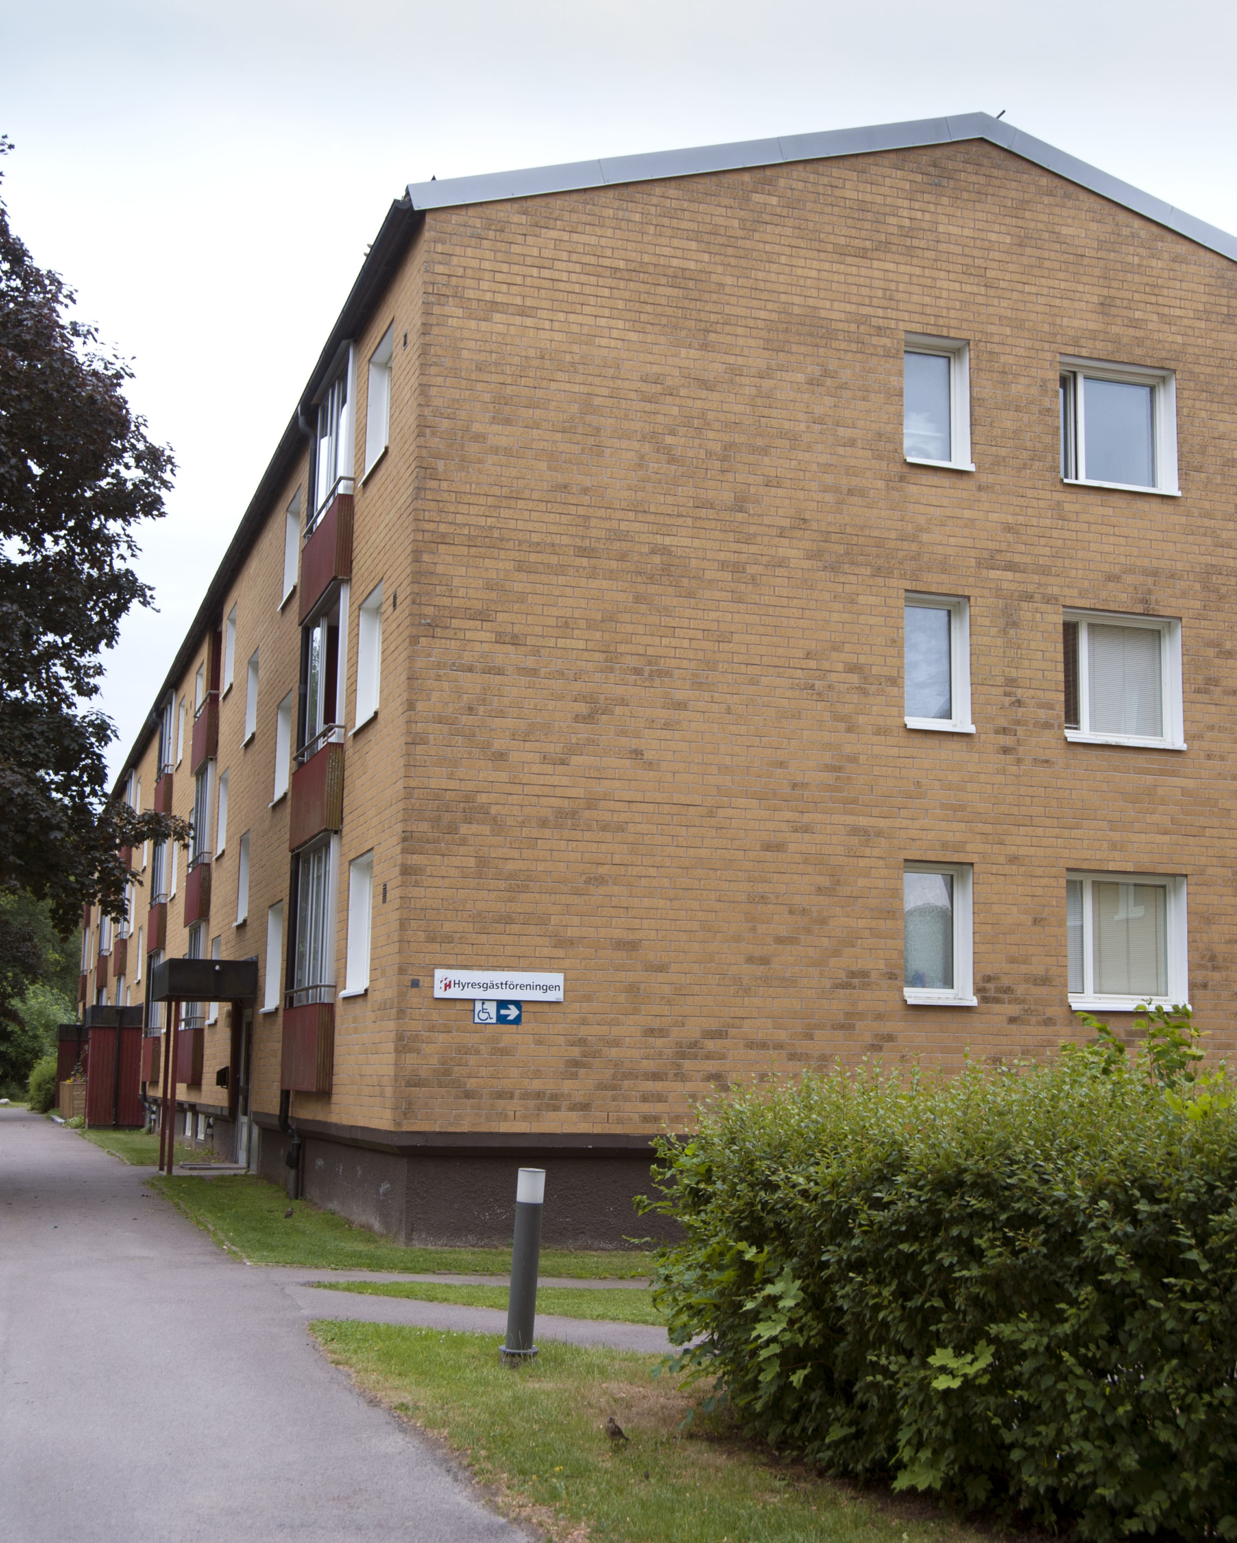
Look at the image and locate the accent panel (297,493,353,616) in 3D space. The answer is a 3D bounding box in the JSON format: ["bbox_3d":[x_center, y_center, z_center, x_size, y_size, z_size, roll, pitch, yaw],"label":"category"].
[{"bbox_3d":[-3.286,-2.358,23.333,0.180,0.923,2.416,4,-9,-17],"label":"accent panel"}]

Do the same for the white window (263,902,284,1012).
[{"bbox_3d":[-4.363,2.392,26.460,0.170,1.362,1.310,4,-9,-17],"label":"white window"}]

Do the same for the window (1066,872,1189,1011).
[{"bbox_3d":[5.132,1.711,20.821,1.392,1.367,0.200,4,-9,-17],"label":"window"}]

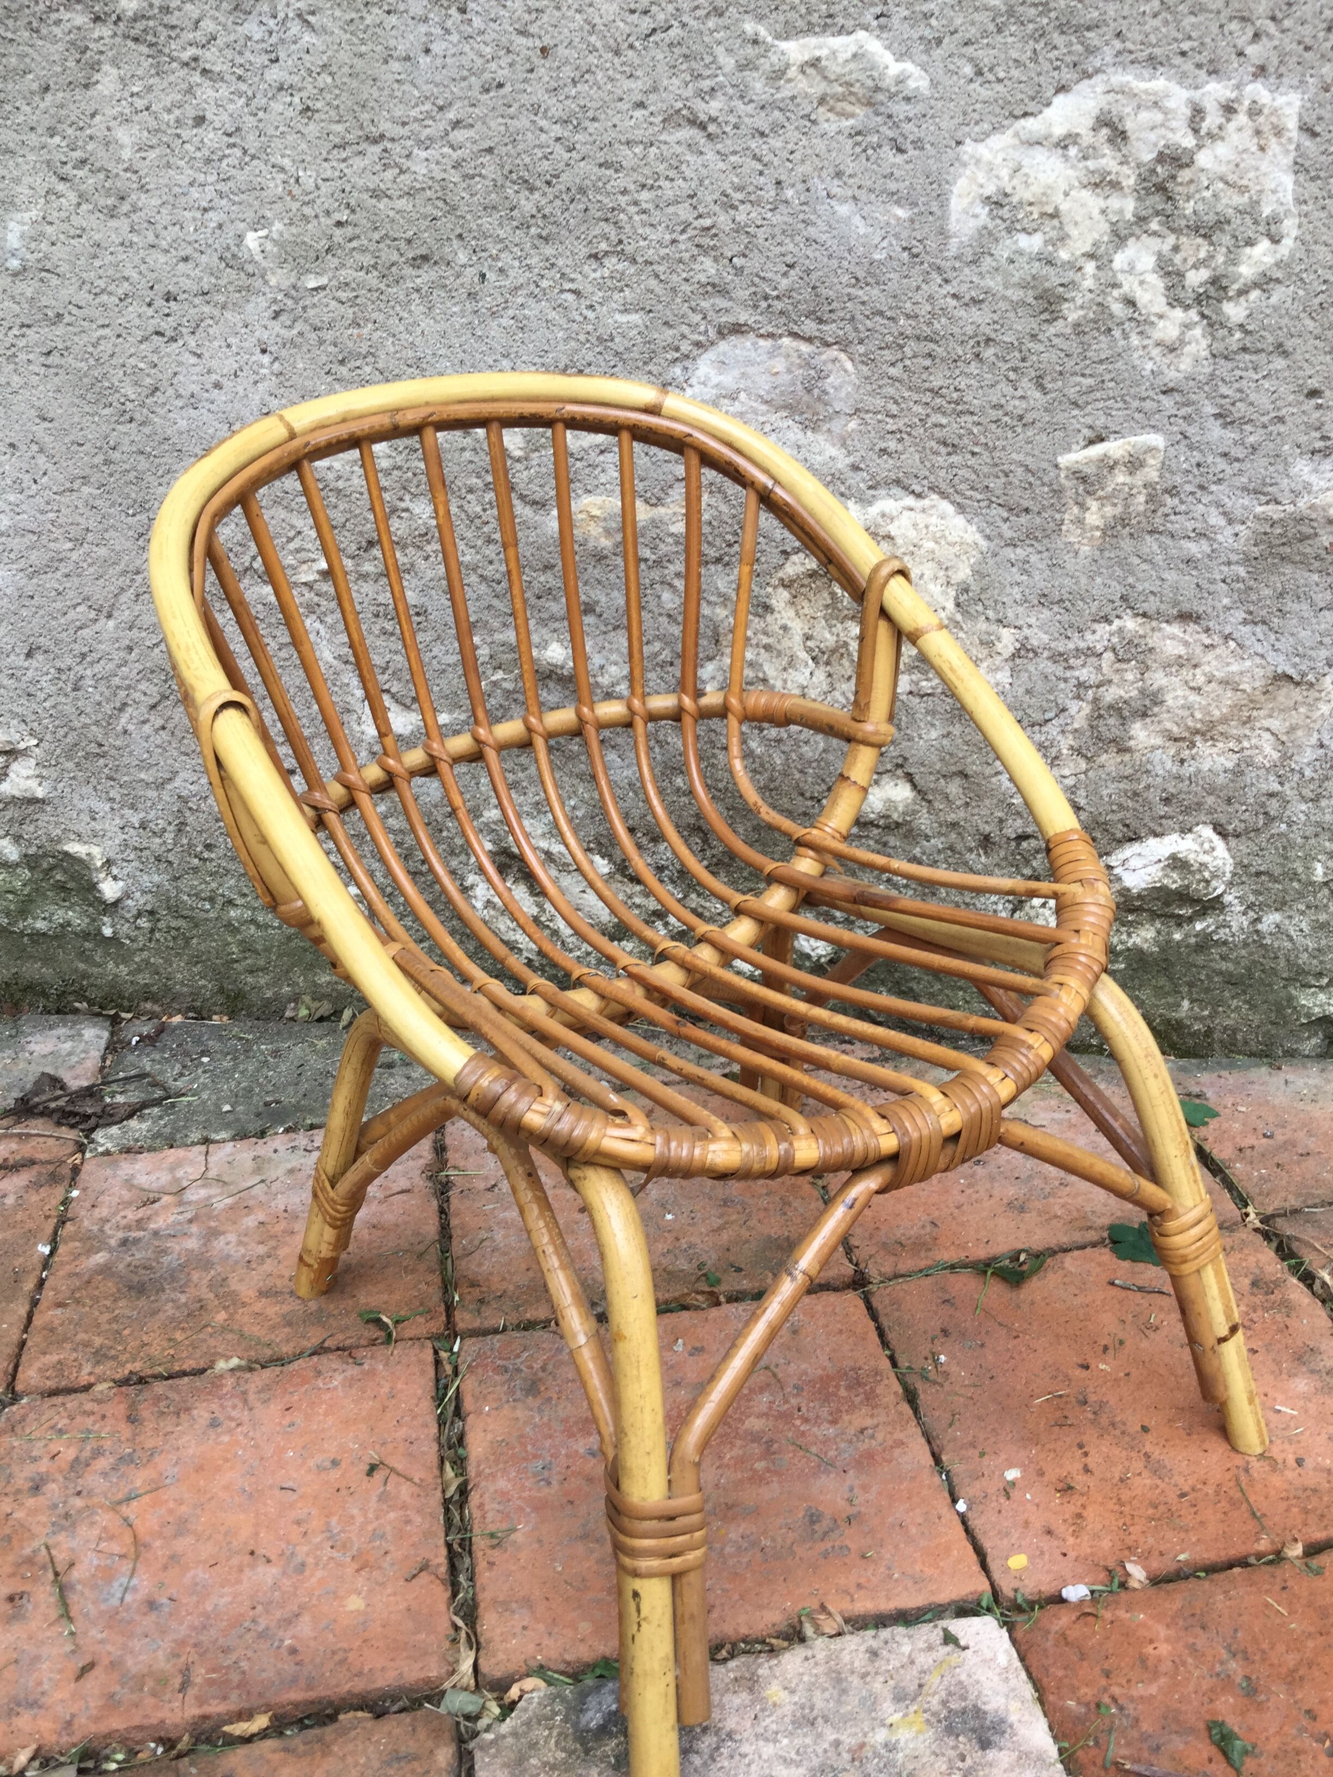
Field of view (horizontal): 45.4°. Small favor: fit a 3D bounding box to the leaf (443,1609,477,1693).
[{"bbox_3d":[-0.091,0.336,0.703,0.015,0.010,0.040,-6,26,-7],"label":"leaf"}]

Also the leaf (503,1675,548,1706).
[{"bbox_3d":[-0.061,0.343,0.681,0.021,0.007,0.011,-14,28,-24],"label":"leaf"}]

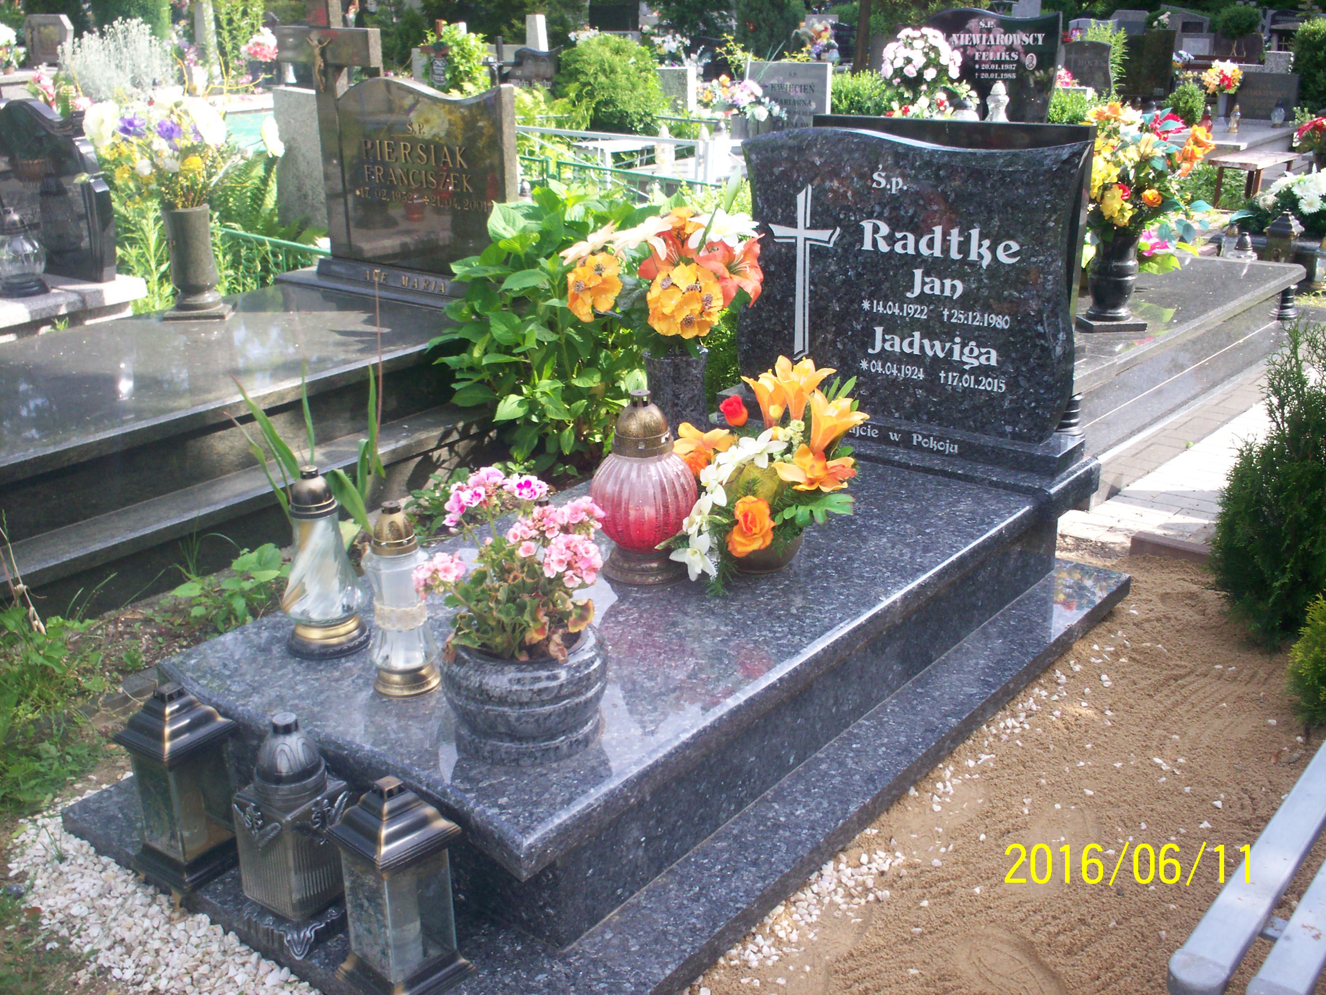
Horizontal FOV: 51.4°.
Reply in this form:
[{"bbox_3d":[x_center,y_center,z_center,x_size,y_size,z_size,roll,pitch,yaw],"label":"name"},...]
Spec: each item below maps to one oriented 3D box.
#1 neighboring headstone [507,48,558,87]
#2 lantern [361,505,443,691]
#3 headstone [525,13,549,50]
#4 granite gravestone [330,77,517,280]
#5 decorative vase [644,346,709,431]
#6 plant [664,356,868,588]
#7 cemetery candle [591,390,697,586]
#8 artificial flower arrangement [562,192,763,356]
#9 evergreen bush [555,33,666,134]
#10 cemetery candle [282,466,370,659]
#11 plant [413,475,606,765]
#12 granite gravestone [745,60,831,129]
[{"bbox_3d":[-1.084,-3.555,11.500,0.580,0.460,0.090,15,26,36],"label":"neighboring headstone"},{"bbox_3d":[-0.412,0.151,2.157,0.108,0.307,0.108,-1,21,0],"label":"lantern"},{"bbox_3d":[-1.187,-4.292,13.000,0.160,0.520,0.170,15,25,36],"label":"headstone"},{"bbox_3d":[-0.727,-0.970,4.203,0.745,0.580,0.070,15,26,35],"label":"granite gravestone"},{"bbox_3d":[0.037,-0.204,3.135,0.145,0.265,0.145,-1,21,0],"label":"decorative vase"},{"bbox_3d":[0.192,-0.062,2.576,0.370,0.390,0.330,15,26,36],"label":"plant"},{"bbox_3d":[-0.037,-0.030,2.566,0.195,0.345,0.195,-1,21,0],"label":"cemetery candle"},{"bbox_3d":[-0.003,-0.462,2.856,0.400,0.330,0.360,15,26,36],"label":"artificial flower arrangement"},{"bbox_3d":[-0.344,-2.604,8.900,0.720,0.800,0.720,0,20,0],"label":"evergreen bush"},{"bbox_3d":[-0.575,0.097,2.300,0.142,0.312,0.142,-1,21,0],"label":"cemetery candle"},{"bbox_3d":[-0.215,0.158,1.983,0.270,0.410,0.260,-1,21,0],"label":"plant"},{"bbox_3d":[0.783,-2.445,8.623,0.600,0.510,0.080,13,24,32],"label":"granite gravestone"}]

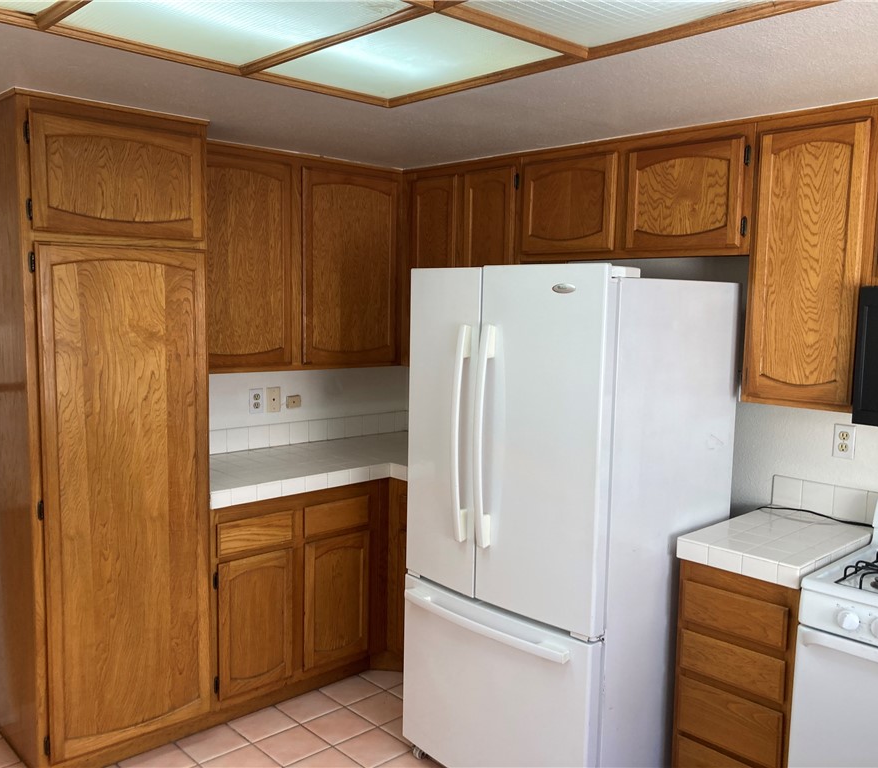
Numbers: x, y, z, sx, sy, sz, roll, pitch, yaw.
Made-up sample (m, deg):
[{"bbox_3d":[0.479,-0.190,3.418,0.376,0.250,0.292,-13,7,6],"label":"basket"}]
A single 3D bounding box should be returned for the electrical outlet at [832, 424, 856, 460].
[{"bbox_3d":[1.390,0.198,2.839,0.012,0.117,0.072,-4,8,-43],"label":"electrical outlet"}]

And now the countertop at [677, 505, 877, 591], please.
[{"bbox_3d":[1.109,0.511,2.686,0.643,0.069,0.392,-4,8,-43],"label":"countertop"}]

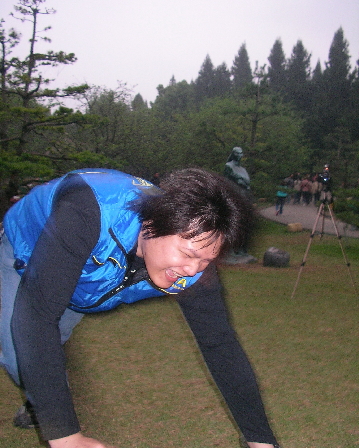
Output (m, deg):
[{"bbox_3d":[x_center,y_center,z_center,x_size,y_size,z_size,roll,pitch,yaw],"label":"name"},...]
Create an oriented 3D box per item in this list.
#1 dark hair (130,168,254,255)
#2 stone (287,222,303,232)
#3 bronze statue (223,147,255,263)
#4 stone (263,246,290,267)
[{"bbox_3d":[0.033,-0.029,1.150,0.180,0.190,0.210,27,25,-43],"label":"dark hair"},{"bbox_3d":[2.977,0.069,13.620,0.370,0.230,0.280,-1,5,-11],"label":"stone"},{"bbox_3d":[0.961,-0.309,8.430,0.480,1.820,0.440,-3,6,-37],"label":"bronze statue"},{"bbox_3d":[1.501,0.487,8.133,0.390,0.280,0.330,0,5,-2],"label":"stone"}]

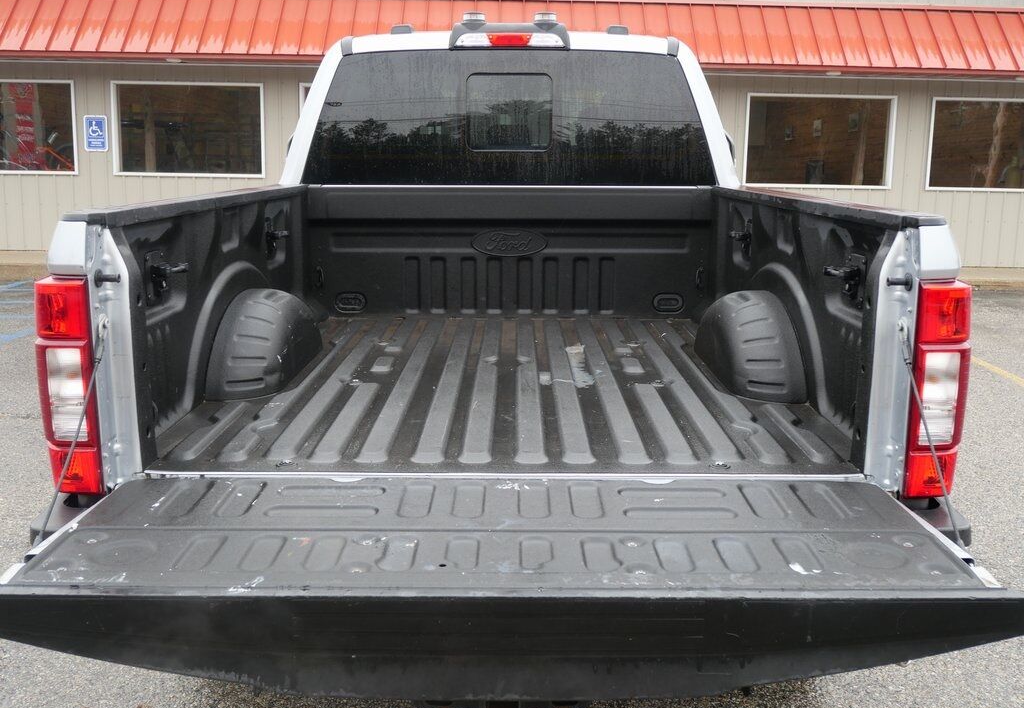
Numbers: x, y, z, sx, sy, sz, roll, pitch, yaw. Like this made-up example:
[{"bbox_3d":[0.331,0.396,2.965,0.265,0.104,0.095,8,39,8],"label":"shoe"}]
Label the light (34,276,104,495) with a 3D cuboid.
[{"bbox_3d":[-0.911,0.059,2.095,0.130,0.450,0.135,0,11,0],"label":"light"}]

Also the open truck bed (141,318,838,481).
[{"bbox_3d":[-0.017,0.008,3.152,1.590,0.130,2.080,0,11,0],"label":"open truck bed"}]

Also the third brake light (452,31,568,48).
[{"bbox_3d":[-0.008,-1.304,4.176,0.465,0.068,0.070,0,11,0],"label":"third brake light"}]

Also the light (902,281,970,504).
[{"bbox_3d":[0.869,0.067,2.089,0.130,0.450,0.135,0,11,0],"label":"light"}]

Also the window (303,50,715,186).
[{"bbox_3d":[-0.009,-0.983,4.194,1.700,0.585,0.080,0,3,0],"label":"window"}]

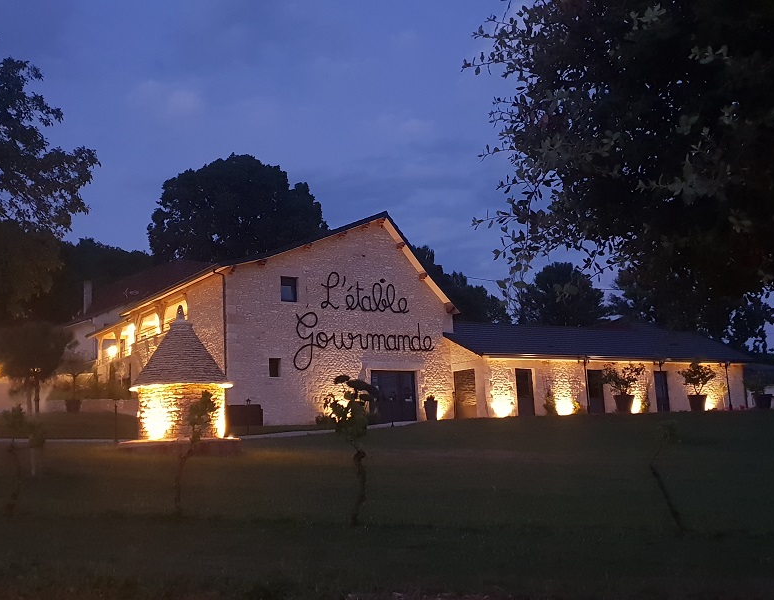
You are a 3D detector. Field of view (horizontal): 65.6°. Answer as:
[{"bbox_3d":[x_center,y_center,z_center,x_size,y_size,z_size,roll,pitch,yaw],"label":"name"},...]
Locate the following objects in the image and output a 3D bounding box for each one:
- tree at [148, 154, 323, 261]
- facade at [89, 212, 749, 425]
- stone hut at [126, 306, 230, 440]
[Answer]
[{"bbox_3d":[-13.770,-1.879,55.170,16.880,24.299,16.000,-2,-10,0],"label":"tree"},{"bbox_3d":[2.533,2.431,37.846,31.600,9.550,21.200,4,-11,-31],"label":"facade"},{"bbox_3d":[-6.245,2.189,18.127,3.080,3.917,3.050,-2,-10,0],"label":"stone hut"}]

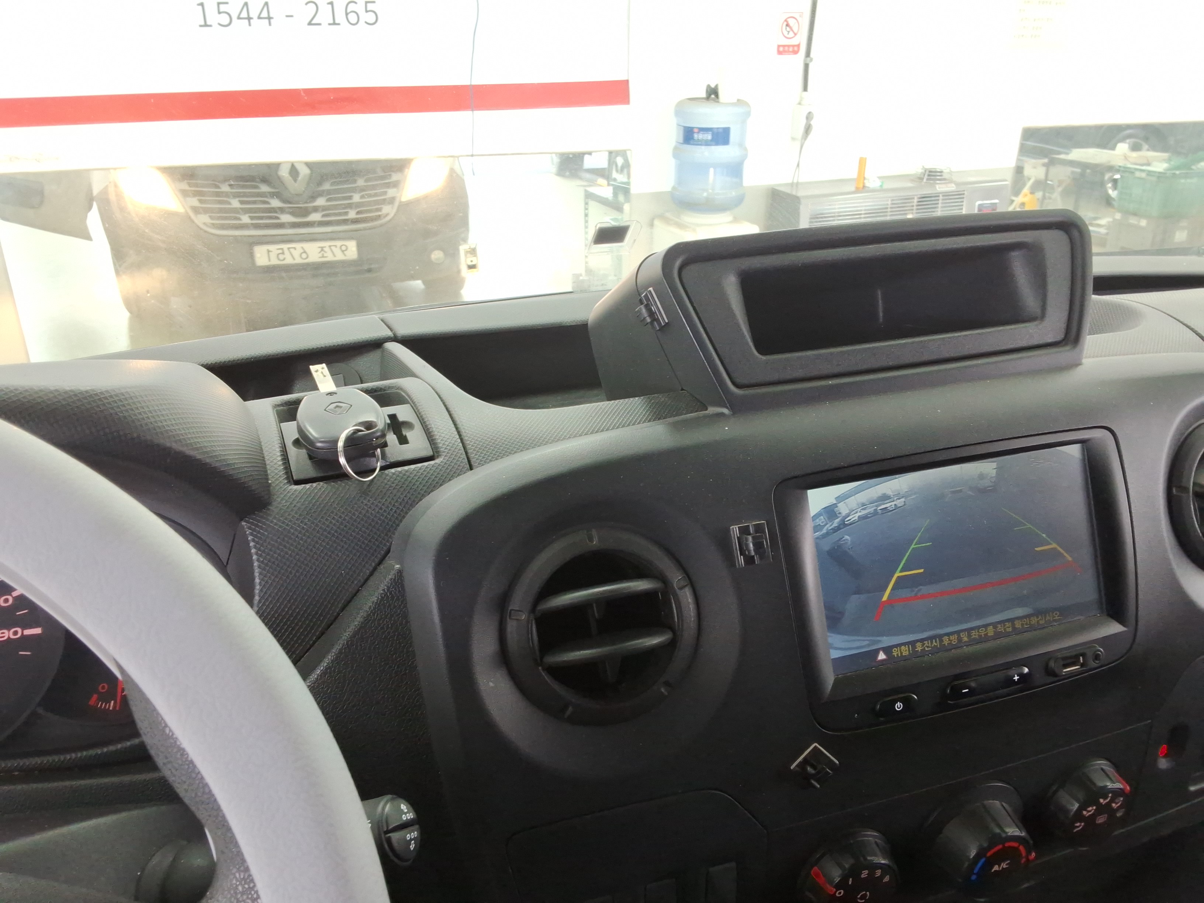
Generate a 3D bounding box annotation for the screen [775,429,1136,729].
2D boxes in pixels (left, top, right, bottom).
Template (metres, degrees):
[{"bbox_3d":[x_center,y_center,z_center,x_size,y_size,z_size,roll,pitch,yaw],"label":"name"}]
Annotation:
[{"bbox_3d":[0.174,0.060,0.478,0.189,0.126,0.024,-9,2,-14],"label":"screen"}]

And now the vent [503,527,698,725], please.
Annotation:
[{"bbox_3d":[-0.002,0.077,0.442,0.087,0.087,0.035,-9,2,-14],"label":"vent"}]

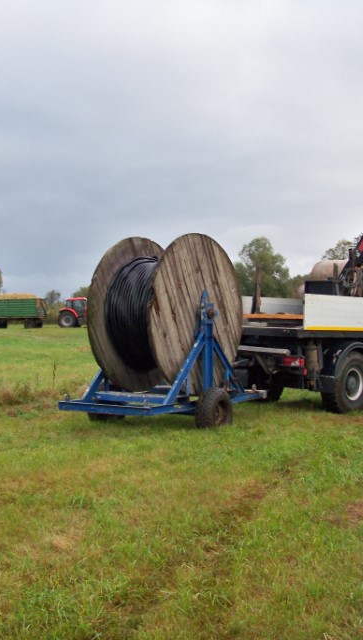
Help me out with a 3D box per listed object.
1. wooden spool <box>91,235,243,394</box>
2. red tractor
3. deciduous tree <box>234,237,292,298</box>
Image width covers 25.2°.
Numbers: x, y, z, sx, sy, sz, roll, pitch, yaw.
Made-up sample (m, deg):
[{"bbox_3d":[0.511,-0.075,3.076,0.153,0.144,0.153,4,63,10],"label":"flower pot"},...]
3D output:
[{"bbox_3d":[-0.208,-0.097,13.400,1.240,2.600,2.600,1,0,37],"label":"wooden spool"},{"bbox_3d":[-9.400,-0.660,78.800,4.600,2.900,2.300,1,0,10],"label":"red tractor"},{"bbox_3d":[9.461,-4.263,95.000,7.000,11.000,7.000,1,0,0],"label":"deciduous tree"}]

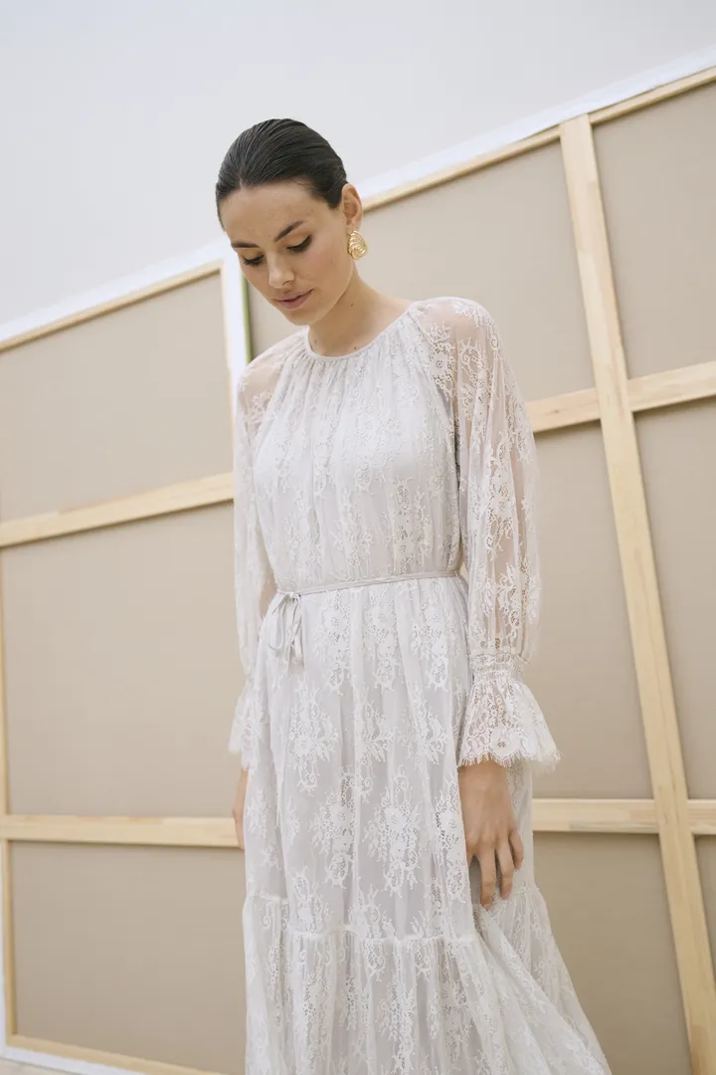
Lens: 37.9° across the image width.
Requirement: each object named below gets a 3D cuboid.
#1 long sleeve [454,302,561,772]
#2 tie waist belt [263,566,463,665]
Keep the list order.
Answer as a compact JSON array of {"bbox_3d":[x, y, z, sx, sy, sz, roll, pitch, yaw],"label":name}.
[{"bbox_3d":[0.172,-0.008,1.270,0.135,0.590,0.165,-8,-10,26],"label":"long sleeve"},{"bbox_3d":[0.006,0.100,1.300,0.255,0.110,0.190,-8,-10,26],"label":"tie waist belt"}]

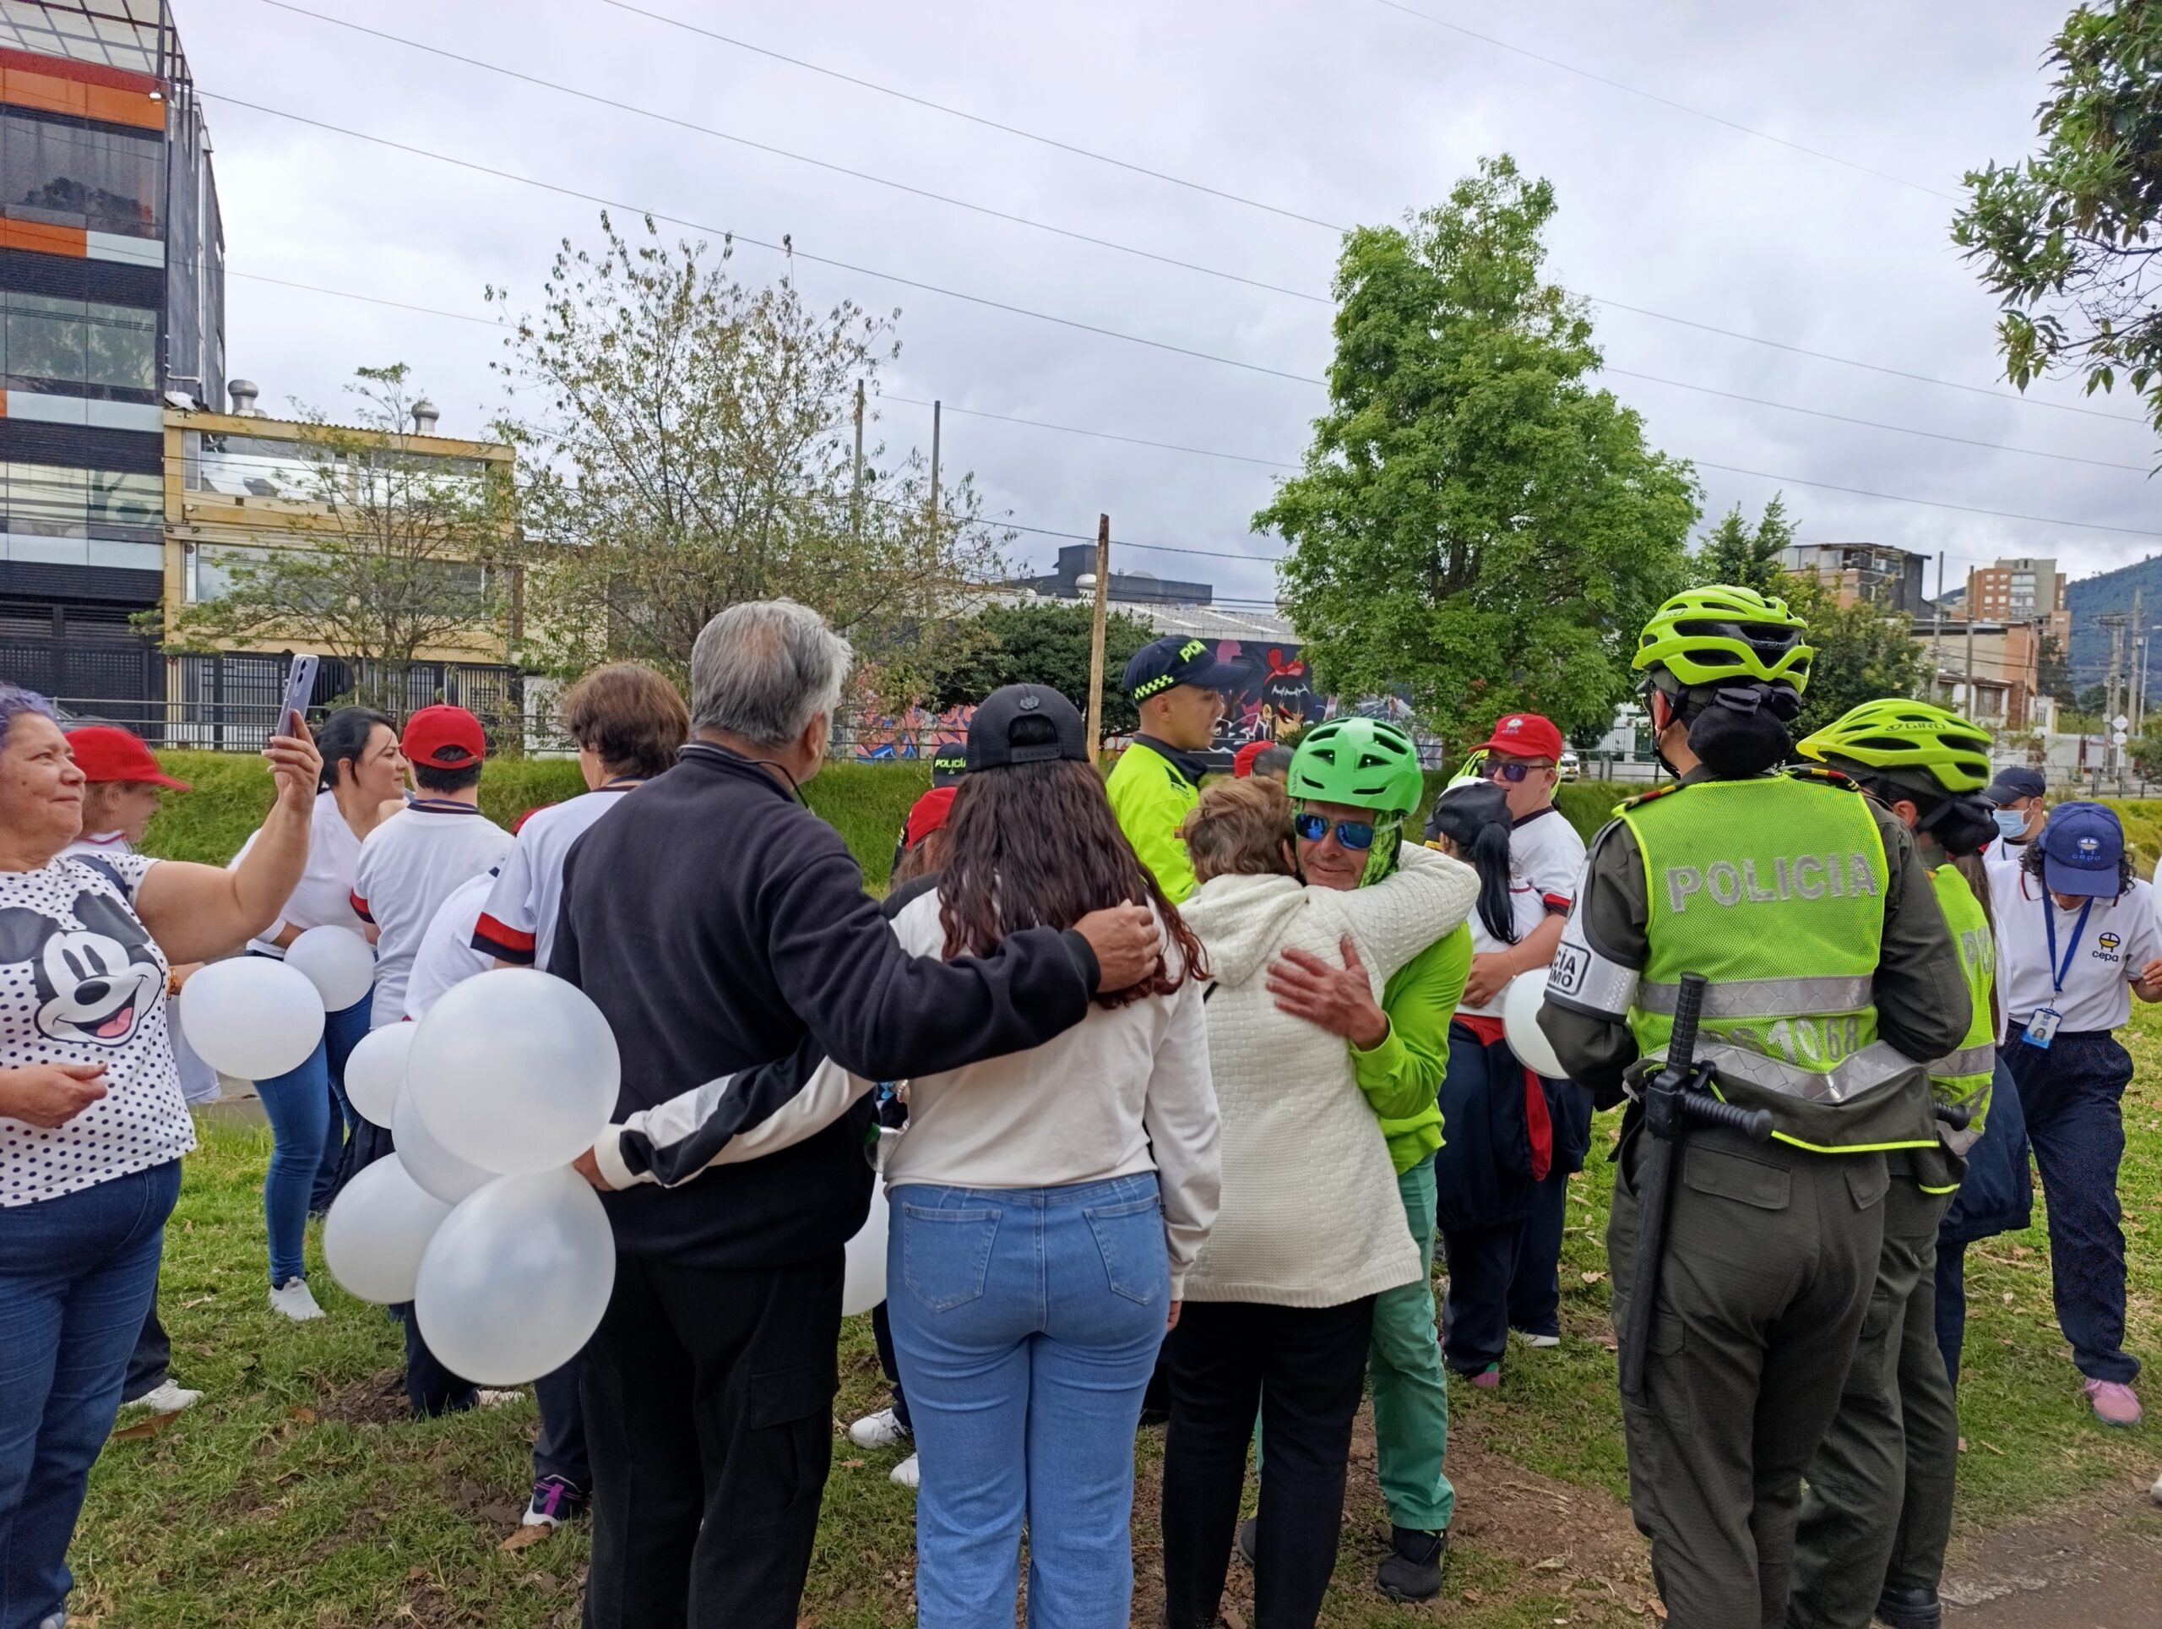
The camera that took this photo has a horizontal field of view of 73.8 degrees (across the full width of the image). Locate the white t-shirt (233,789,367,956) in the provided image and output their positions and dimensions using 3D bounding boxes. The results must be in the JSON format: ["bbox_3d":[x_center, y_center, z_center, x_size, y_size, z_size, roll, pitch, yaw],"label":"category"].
[{"bbox_3d":[-2.019,0.161,3.760,0.440,0.500,0.300,0,3,-30],"label":"white t-shirt"}]

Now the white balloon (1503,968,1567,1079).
[{"bbox_3d":[1.099,0.490,3.350,0.250,0.260,0.250,2,2,0],"label":"white balloon"}]

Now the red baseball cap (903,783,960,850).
[{"bbox_3d":[-0.289,0.002,3.100,0.250,0.140,0.180,-24,0,6],"label":"red baseball cap"}]

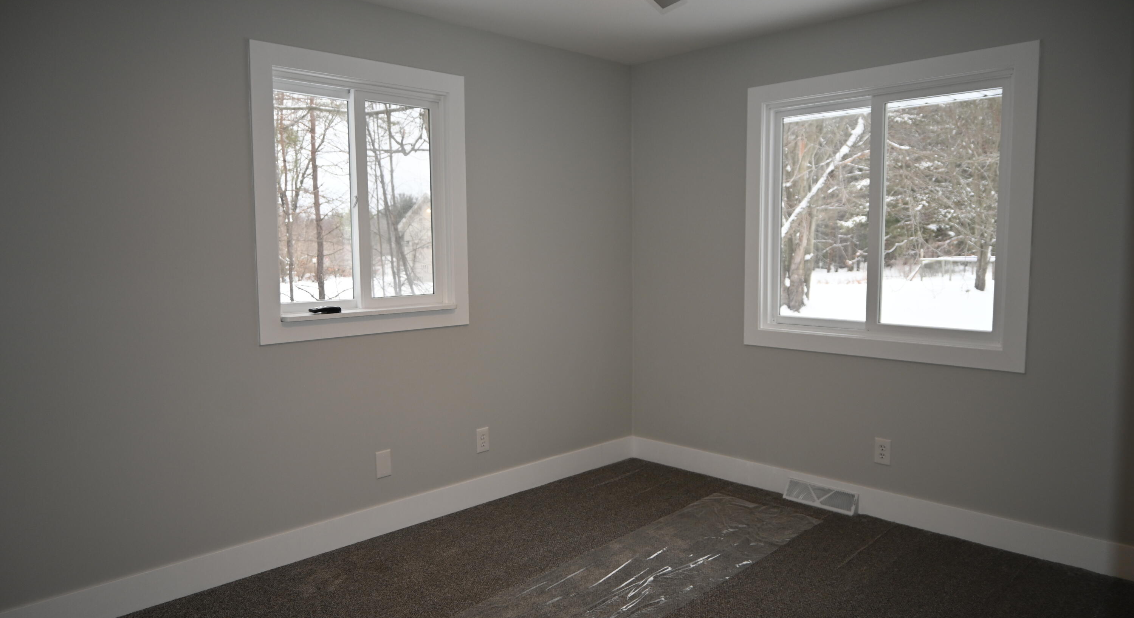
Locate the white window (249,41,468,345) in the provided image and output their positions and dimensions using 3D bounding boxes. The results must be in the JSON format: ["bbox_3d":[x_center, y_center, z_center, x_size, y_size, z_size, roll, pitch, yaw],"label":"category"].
[{"bbox_3d":[-0.878,-0.492,3.398,1.051,1.215,0.050,-5,7,-45],"label":"white window"}]

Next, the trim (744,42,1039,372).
[{"bbox_3d":[1.472,-0.452,3.630,0.090,1.369,1.353,-5,7,-45],"label":"trim"}]

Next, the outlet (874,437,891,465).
[{"bbox_3d":[1.520,0.688,3.638,0.008,0.121,0.075,-5,7,-45],"label":"outlet"}]

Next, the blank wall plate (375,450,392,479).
[{"bbox_3d":[-0.850,0.721,3.509,0.075,0.122,0.008,-5,7,-45],"label":"blank wall plate"}]

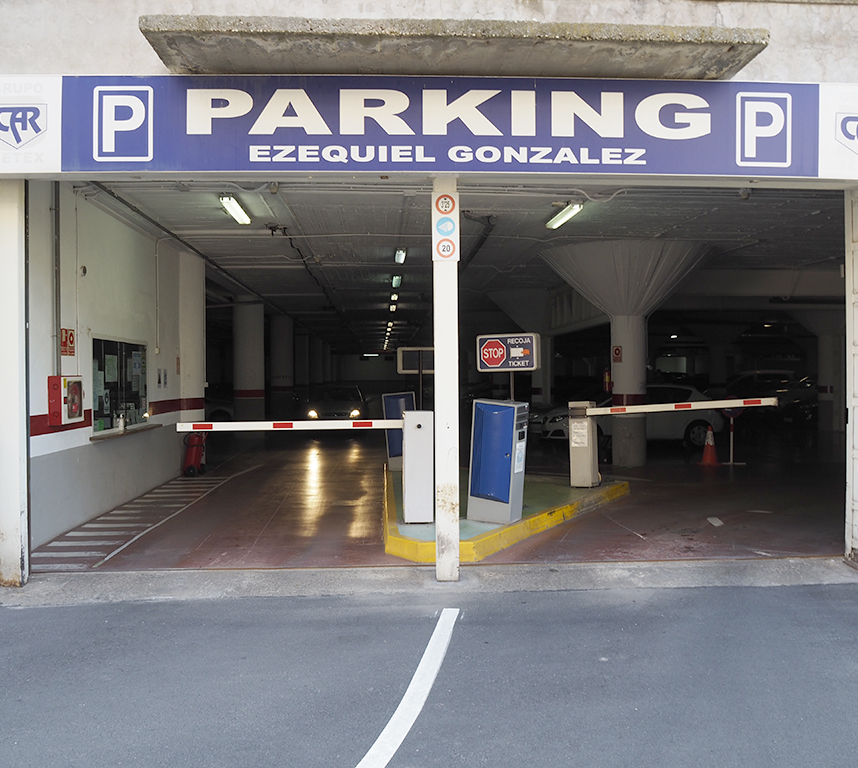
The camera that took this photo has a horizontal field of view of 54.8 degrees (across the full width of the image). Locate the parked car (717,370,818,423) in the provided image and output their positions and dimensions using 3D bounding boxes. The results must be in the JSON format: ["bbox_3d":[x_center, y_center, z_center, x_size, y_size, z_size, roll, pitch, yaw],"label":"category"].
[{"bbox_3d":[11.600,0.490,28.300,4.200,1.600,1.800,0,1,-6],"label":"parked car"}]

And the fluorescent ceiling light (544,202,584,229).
[{"bbox_3d":[1.840,-2.286,11.250,0.150,0.110,1.420,0,1,-3],"label":"fluorescent ceiling light"}]

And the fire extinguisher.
[{"bbox_3d":[-3.790,1.101,13.500,0.320,0.810,0.320,0,1,19],"label":"fire extinguisher"}]

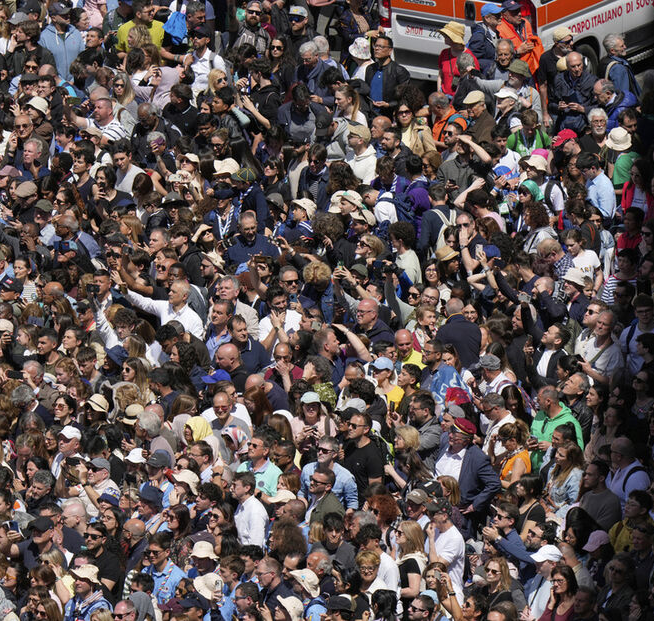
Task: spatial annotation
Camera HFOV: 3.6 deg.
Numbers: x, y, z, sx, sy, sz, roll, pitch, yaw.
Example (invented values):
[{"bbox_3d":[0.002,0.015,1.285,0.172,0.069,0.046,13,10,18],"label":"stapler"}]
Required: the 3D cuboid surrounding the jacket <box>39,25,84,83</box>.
[{"bbox_3d":[-2.822,-2.726,110.670,0.500,0.650,0.270,1,17,5],"label":"jacket"}]

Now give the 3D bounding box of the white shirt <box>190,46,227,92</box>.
[{"bbox_3d":[-1.127,-2.280,101.925,0.480,0.660,0.320,11,21,38],"label":"white shirt"}]

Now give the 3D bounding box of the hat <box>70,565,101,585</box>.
[{"bbox_3d":[-2.139,2.348,92.500,0.310,0.140,0.290,15,4,-1],"label":"hat"}]

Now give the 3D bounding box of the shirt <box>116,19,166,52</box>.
[{"bbox_3d":[-1.848,-2.590,103.120,0.500,0.660,0.290,-14,19,-29],"label":"shirt"}]

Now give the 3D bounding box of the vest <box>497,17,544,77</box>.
[{"bbox_3d":[1.926,-2.545,102.605,0.520,0.720,0.360,-13,19,-33],"label":"vest"}]

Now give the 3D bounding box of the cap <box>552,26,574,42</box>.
[{"bbox_3d":[2.529,-2.936,109.788,0.270,0.140,0.180,10,19,29],"label":"cap"}]

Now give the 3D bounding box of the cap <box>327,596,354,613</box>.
[{"bbox_3d":[0.109,2.376,83.673,0.190,0.130,0.260,14,30,43],"label":"cap"}]

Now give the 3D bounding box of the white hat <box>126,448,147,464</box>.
[{"bbox_3d":[-1.641,1.253,89.166,0.240,0.140,0.220,-18,22,-38],"label":"white hat"}]

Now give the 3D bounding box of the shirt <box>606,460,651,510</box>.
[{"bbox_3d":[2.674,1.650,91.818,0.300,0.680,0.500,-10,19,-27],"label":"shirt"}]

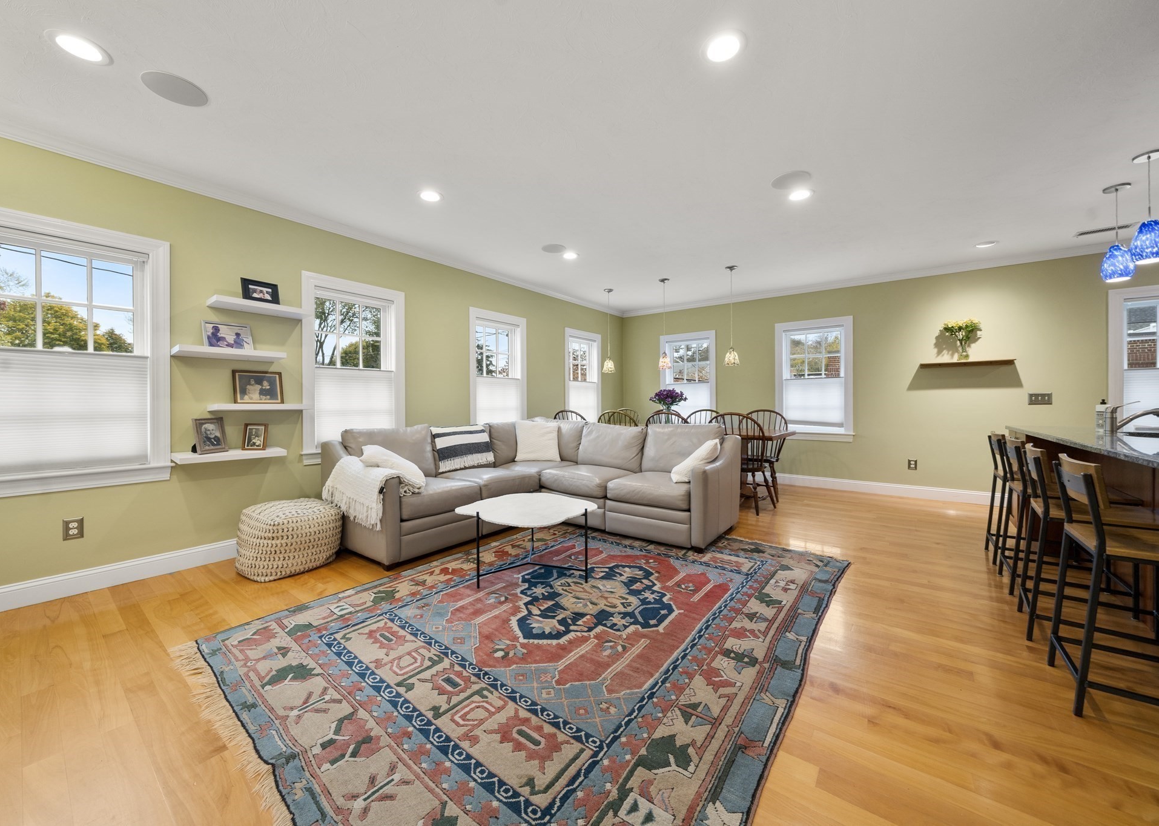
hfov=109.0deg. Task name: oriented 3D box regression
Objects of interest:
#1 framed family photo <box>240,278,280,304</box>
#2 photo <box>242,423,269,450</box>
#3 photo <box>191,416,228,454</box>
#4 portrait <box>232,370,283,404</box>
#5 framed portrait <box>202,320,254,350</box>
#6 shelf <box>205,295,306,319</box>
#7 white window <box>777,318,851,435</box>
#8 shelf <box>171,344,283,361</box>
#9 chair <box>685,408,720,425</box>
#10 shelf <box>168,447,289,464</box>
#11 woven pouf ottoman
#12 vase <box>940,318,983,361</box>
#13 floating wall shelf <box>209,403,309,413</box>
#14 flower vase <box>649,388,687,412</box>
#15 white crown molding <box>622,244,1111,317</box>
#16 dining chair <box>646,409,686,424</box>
[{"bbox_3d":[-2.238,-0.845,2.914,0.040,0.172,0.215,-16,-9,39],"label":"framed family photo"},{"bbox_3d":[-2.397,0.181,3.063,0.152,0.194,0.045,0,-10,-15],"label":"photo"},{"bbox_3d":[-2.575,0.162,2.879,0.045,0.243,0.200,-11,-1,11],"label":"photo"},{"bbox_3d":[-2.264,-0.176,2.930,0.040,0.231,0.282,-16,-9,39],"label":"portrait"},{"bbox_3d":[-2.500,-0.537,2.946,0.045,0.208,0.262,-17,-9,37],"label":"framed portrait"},{"bbox_3d":[-2.253,-0.743,2.944,0.260,0.040,0.559,1,1,40],"label":"shelf"},{"bbox_3d":[3.055,-0.433,5.418,0.879,1.552,0.120,1,1,37],"label":"white window"},{"bbox_3d":[-2.461,-0.419,2.937,0.255,0.042,0.595,1,2,39],"label":"shelf"},{"bbox_3d":[1.570,0.494,5.460,0.530,1.030,0.560,1,2,37],"label":"chair"},{"bbox_3d":[-2.466,0.297,2.950,0.255,0.042,0.595,1,2,39],"label":"shelf"},{"bbox_3d":[-2.004,0.871,2.876,0.440,0.415,0.535,1,2,33],"label":"woven pouf ottoman"},{"bbox_3d":[4.116,-0.772,4.451,0.290,0.430,0.260,1,1,37],"label":"vase"},{"bbox_3d":[-2.251,-0.043,2.946,0.260,0.040,0.560,1,1,40],"label":"floating wall shelf"},{"bbox_3d":[1.096,-0.173,5.100,0.460,0.275,0.420,0,1,12],"label":"flower vase"},{"bbox_3d":[2.886,-1.629,5.450,5.341,0.085,0.085,1,1,36],"label":"white crown molding"},{"bbox_3d":[1.135,0.511,4.830,0.530,1.030,0.560,1,2,37],"label":"dining chair"}]

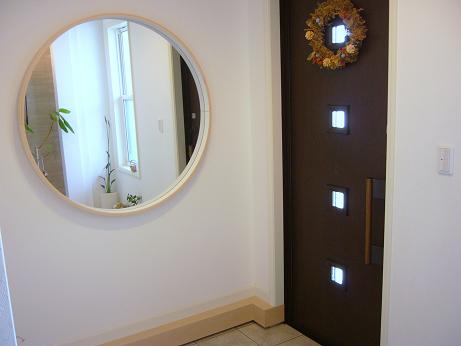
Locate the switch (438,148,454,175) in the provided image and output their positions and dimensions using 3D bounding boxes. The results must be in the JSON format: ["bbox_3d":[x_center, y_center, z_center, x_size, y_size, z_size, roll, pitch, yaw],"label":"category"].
[{"bbox_3d":[0.886,-0.051,1.910,0.015,0.120,0.071,-9,12,-31],"label":"switch"}]

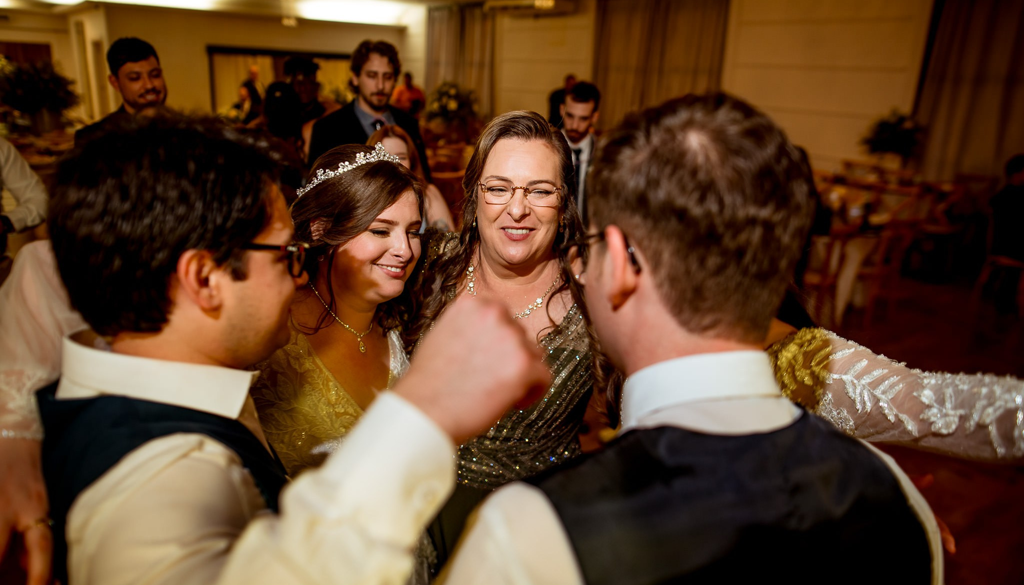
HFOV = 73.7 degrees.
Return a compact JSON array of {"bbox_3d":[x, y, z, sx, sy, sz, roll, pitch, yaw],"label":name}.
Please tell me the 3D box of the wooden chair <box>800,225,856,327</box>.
[{"bbox_3d":[2.230,-0.111,4.800,0.430,0.900,0.480,14,21,33],"label":"wooden chair"}]

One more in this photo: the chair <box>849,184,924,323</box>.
[{"bbox_3d":[2.965,-0.291,5.400,0.480,0.940,0.440,-1,18,-10],"label":"chair"}]

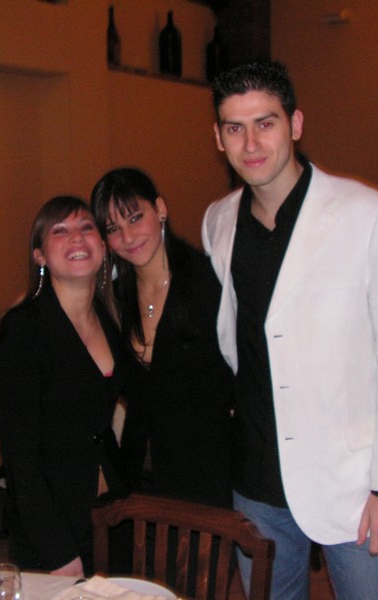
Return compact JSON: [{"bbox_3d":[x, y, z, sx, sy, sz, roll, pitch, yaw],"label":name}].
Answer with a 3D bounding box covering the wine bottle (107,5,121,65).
[{"bbox_3d":[-0.523,-1.813,5.726,0.118,0.410,0.118,1,8,0],"label":"wine bottle"}]

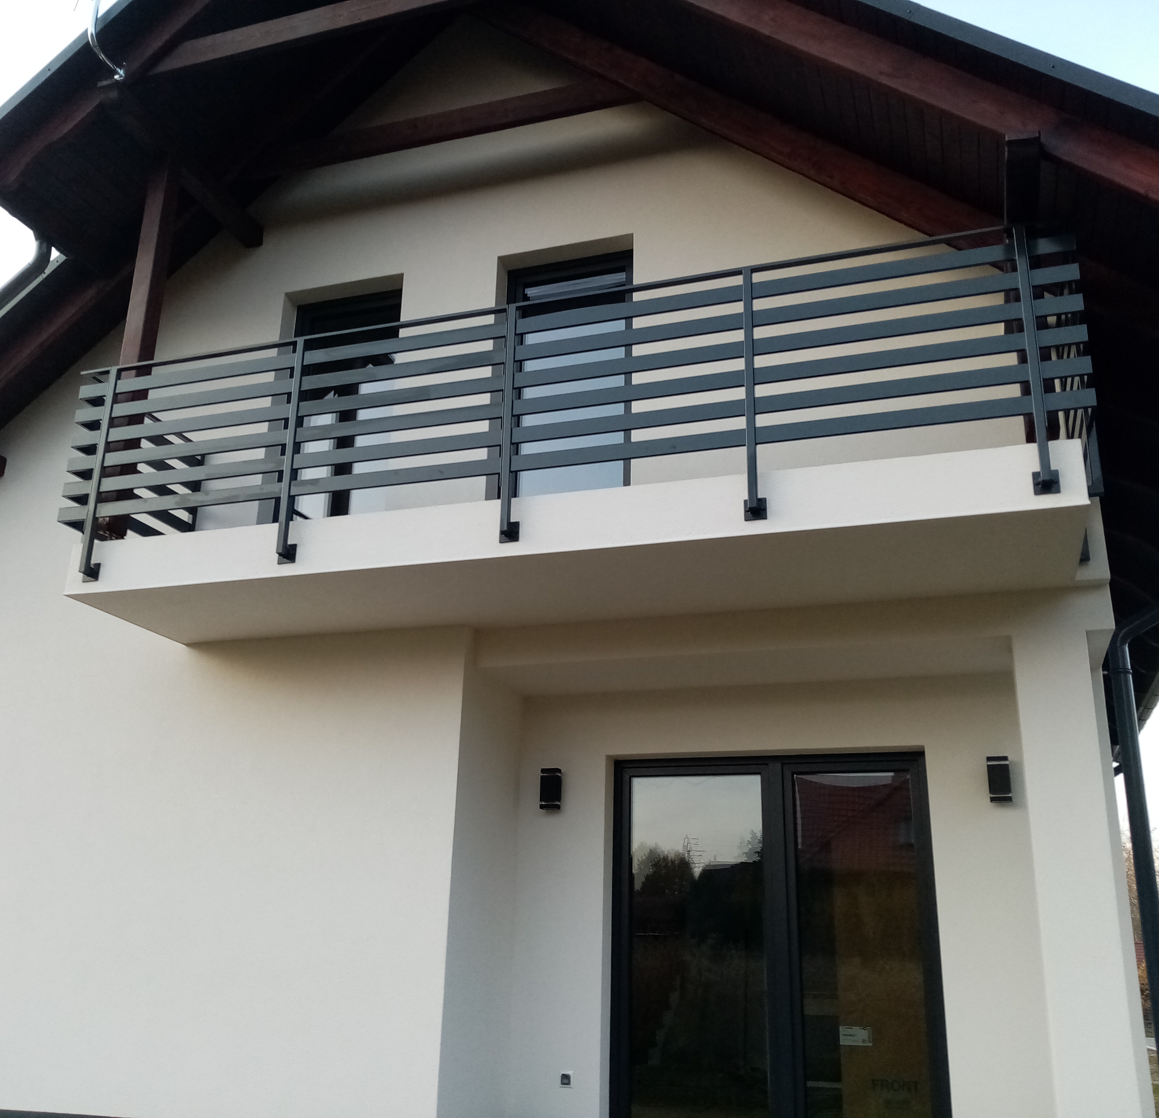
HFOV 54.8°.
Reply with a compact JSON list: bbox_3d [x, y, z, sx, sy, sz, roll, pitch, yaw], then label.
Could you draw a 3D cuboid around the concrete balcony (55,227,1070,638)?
[{"bbox_3d":[-0.207,-0.489,6.168,5.456,1.358,1.255,-5,-19,18],"label":"concrete balcony"}]

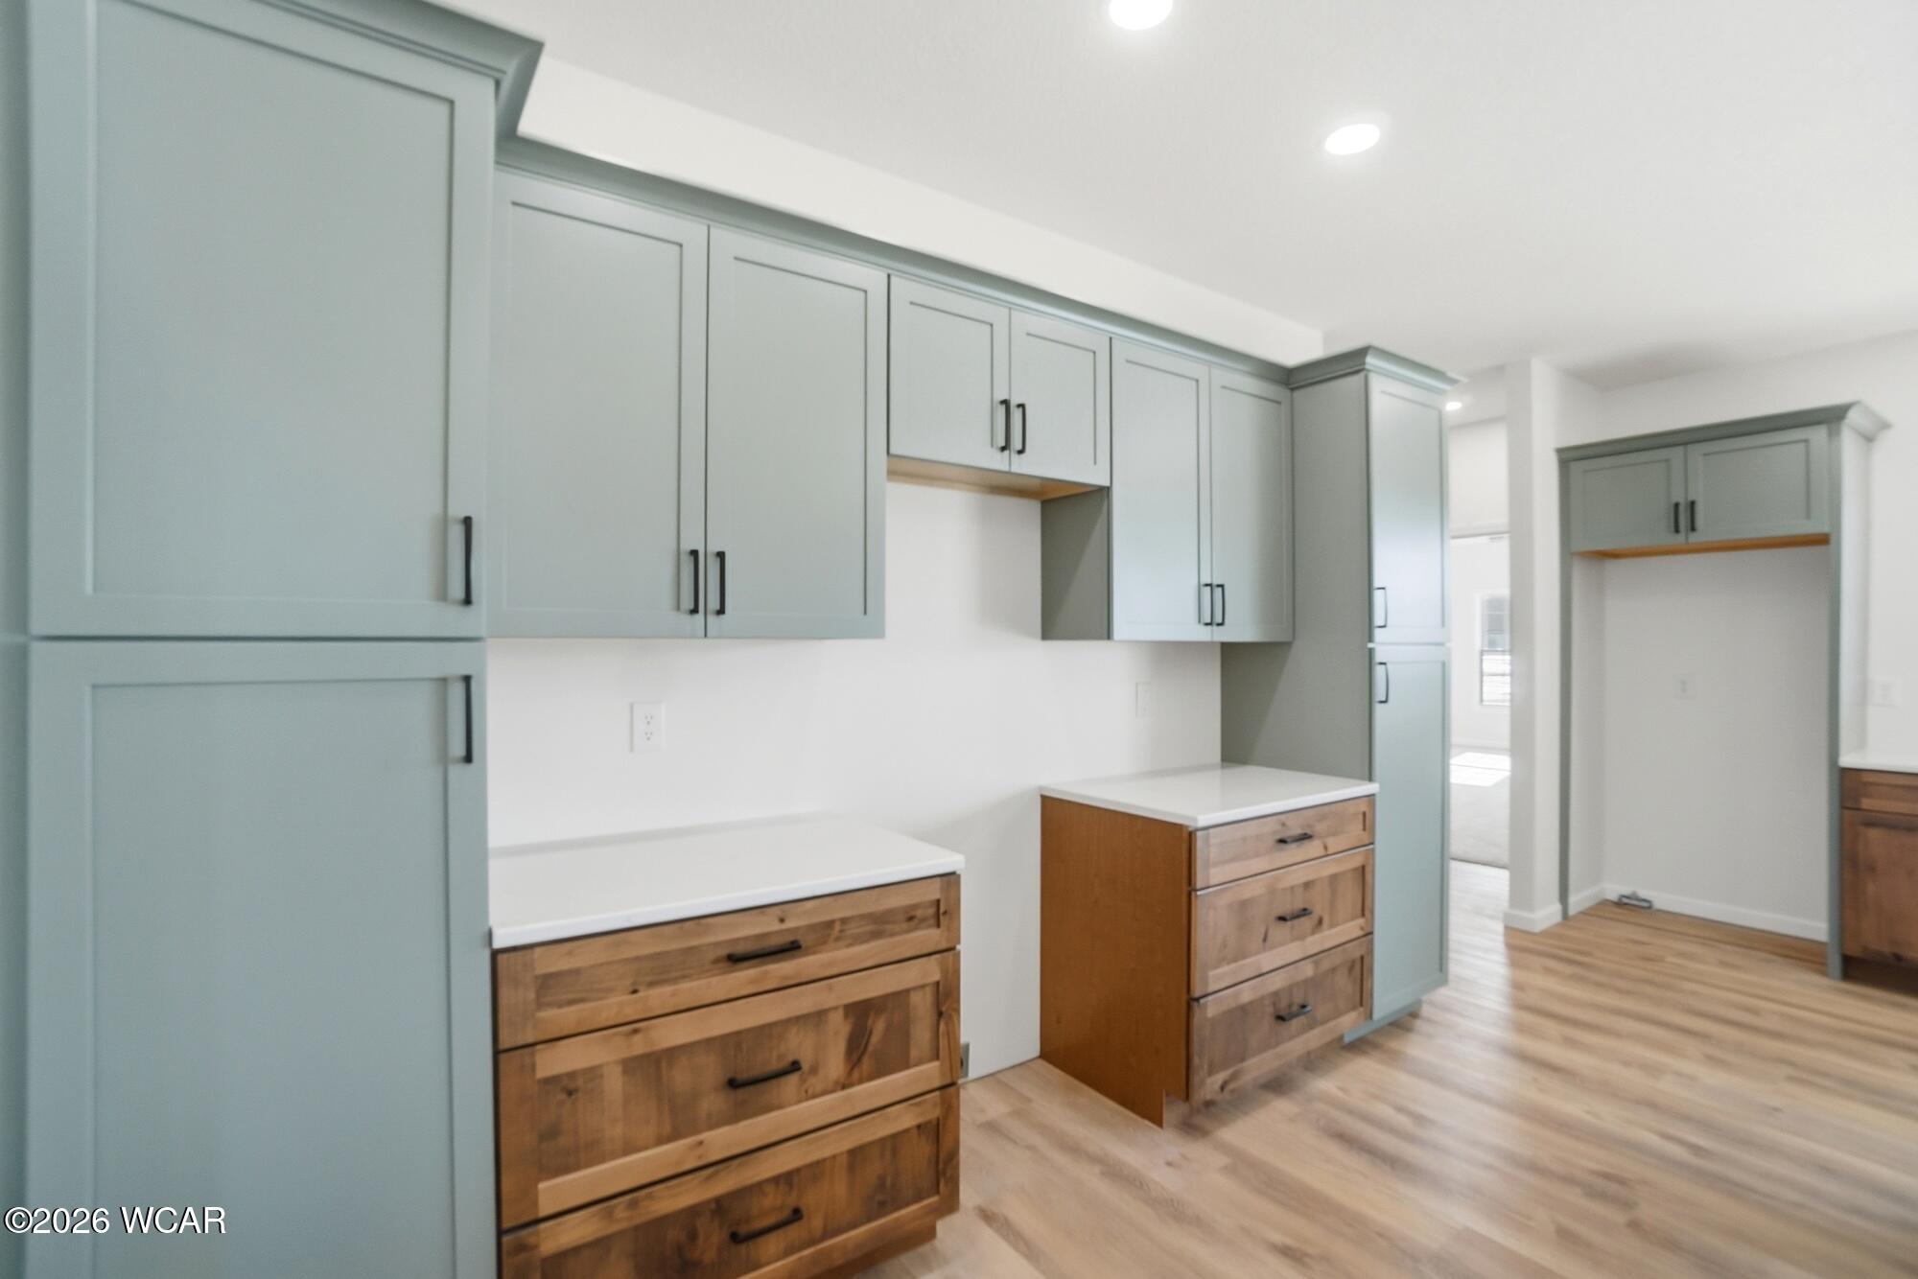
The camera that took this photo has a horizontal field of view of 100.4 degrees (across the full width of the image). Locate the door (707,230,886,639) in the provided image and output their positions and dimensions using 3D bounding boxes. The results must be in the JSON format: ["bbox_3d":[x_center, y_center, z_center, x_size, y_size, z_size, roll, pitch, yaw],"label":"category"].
[{"bbox_3d":[-0.371,-0.460,1.893,0.440,0.917,0.024,0,-1,-32],"label":"door"}]

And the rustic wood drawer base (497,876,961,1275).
[{"bbox_3d":[-0.549,0.938,1.784,0.899,0.867,0.645,0,-1,-32],"label":"rustic wood drawer base"}]

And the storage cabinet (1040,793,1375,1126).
[{"bbox_3d":[0.822,0.949,2.654,0.878,0.867,0.645,0,-1,-32],"label":"storage cabinet"}]

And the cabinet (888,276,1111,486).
[{"bbox_3d":[0.049,-0.687,2.354,0.752,0.454,0.346,0,-1,-32],"label":"cabinet"}]

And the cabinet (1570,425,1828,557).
[{"bbox_3d":[3.556,-0.664,3.817,0.502,0.456,0.917,0,-1,-32],"label":"cabinet"}]

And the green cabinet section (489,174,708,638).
[{"bbox_3d":[-0.746,-0.463,1.655,0.440,0.917,0.024,0,-1,-32],"label":"green cabinet section"}]

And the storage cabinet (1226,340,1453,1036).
[{"bbox_3d":[1.424,0.224,3.039,0.532,2.325,0.650,0,-1,-32],"label":"storage cabinet"}]

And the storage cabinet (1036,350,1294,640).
[{"bbox_3d":[0.744,-0.450,2.793,0.879,0.917,0.346,0,-1,-32],"label":"storage cabinet"}]

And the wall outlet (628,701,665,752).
[{"bbox_3d":[-0.785,0.222,2.017,0.081,0.122,0.008,0,-1,-32],"label":"wall outlet"}]

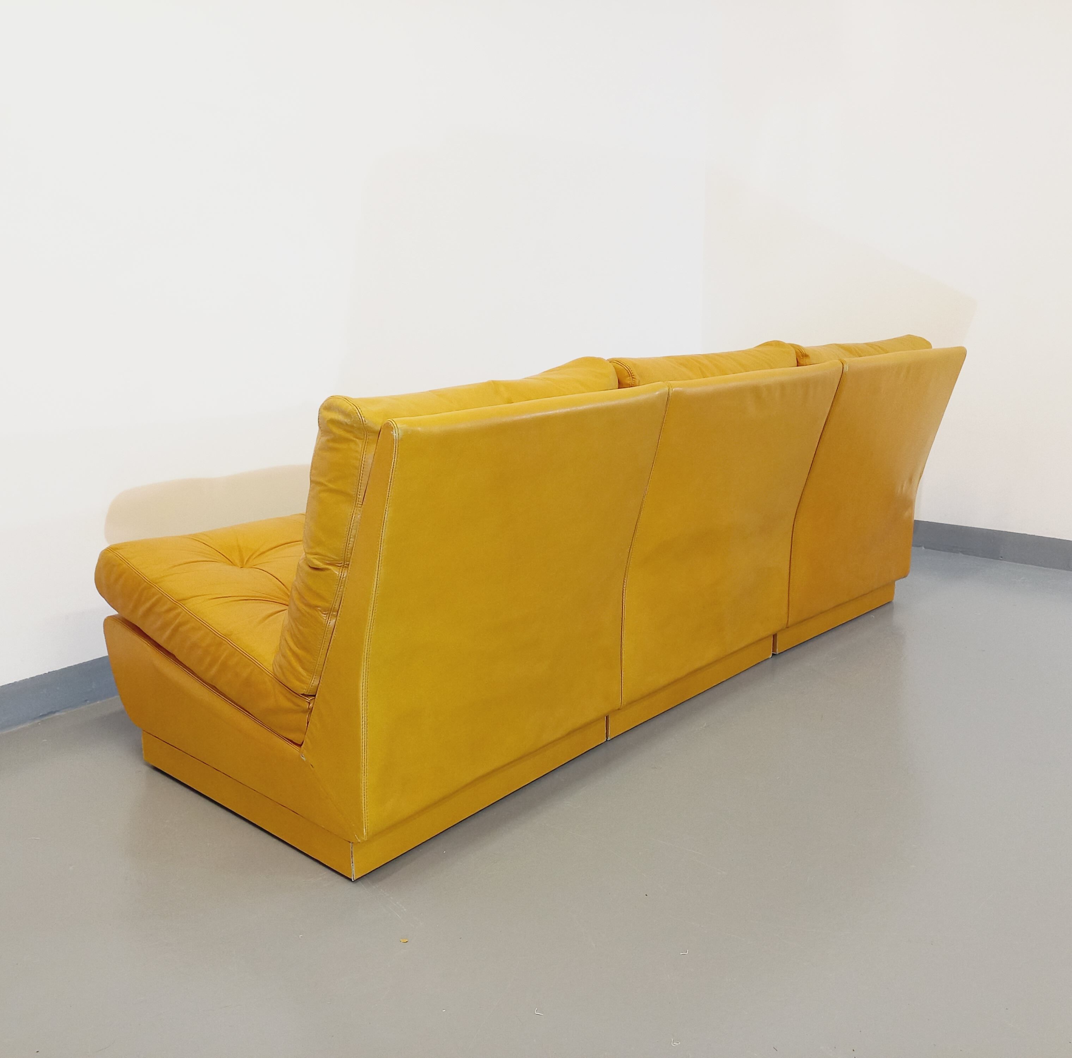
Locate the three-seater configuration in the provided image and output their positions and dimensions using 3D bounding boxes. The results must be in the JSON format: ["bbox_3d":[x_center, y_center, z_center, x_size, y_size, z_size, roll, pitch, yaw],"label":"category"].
[{"bbox_3d":[0.143,-0.041,2.510,0.985,0.793,2.086,11,17,42],"label":"three-seater configuration"}]

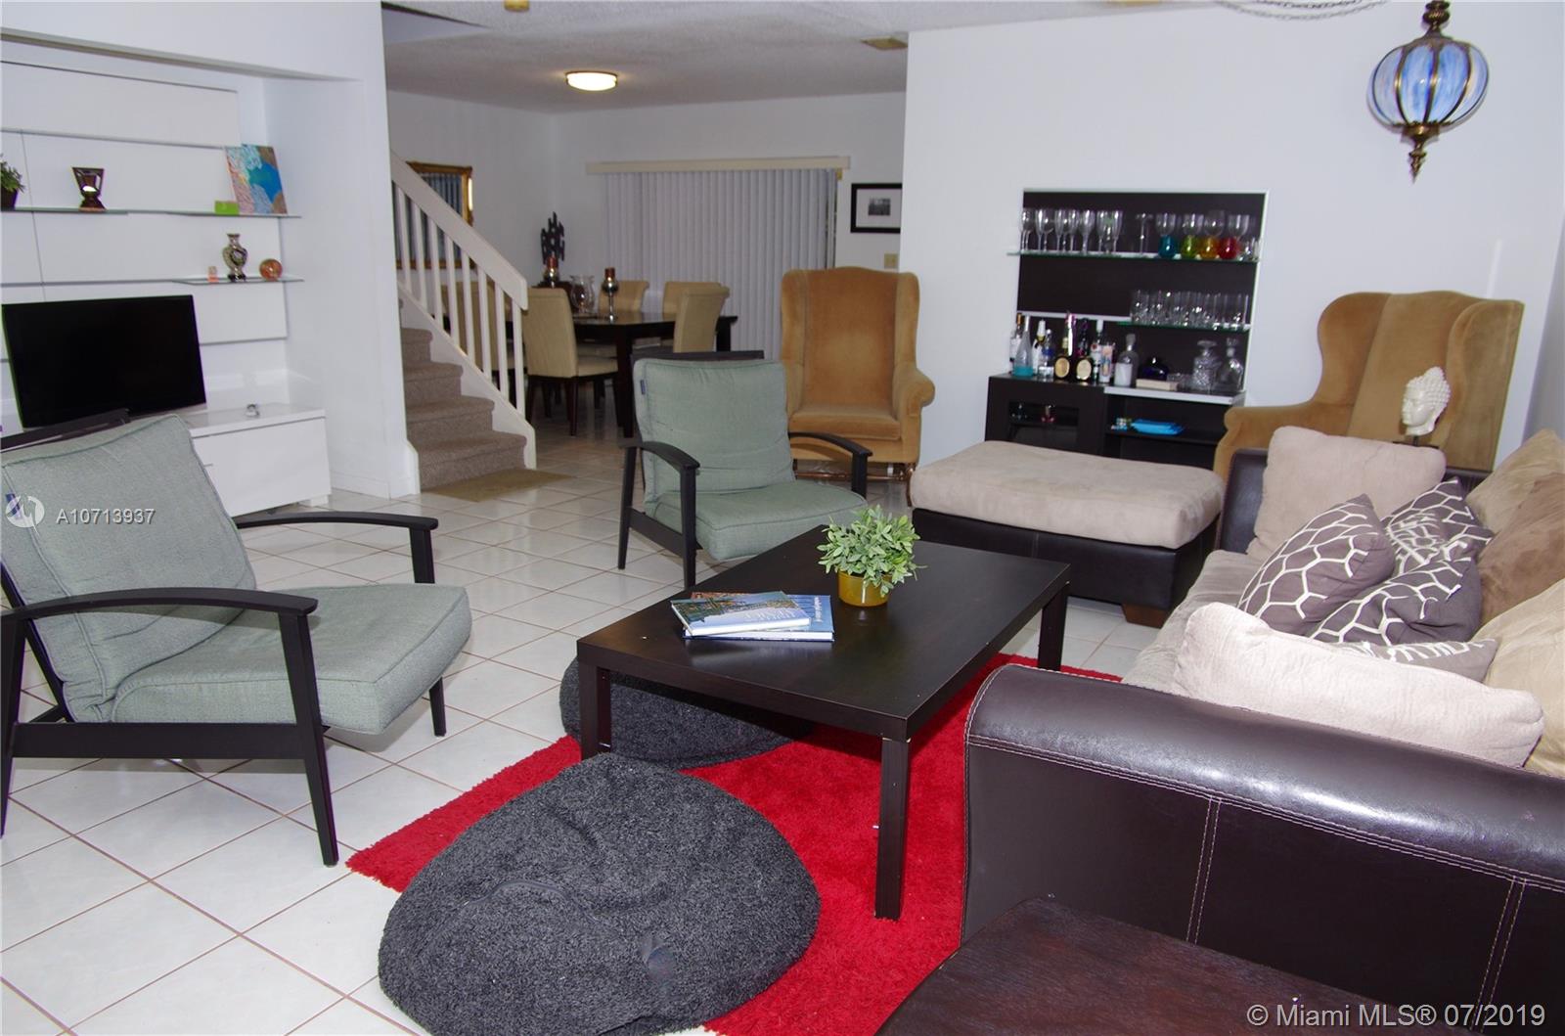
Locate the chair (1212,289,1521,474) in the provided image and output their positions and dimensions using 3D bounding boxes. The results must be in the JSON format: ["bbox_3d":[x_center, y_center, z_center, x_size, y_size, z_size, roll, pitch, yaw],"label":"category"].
[{"bbox_3d":[2.360,-0.343,4.356,0.790,1.210,0.800,-2,15,-12],"label":"chair"}]

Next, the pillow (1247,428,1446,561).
[{"bbox_3d":[1.602,-0.033,2.975,0.480,0.420,0.170,10,-3,29],"label":"pillow"}]

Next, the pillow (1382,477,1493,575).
[{"bbox_3d":[1.597,0.063,2.619,0.430,0.150,0.430,-33,3,33],"label":"pillow"}]

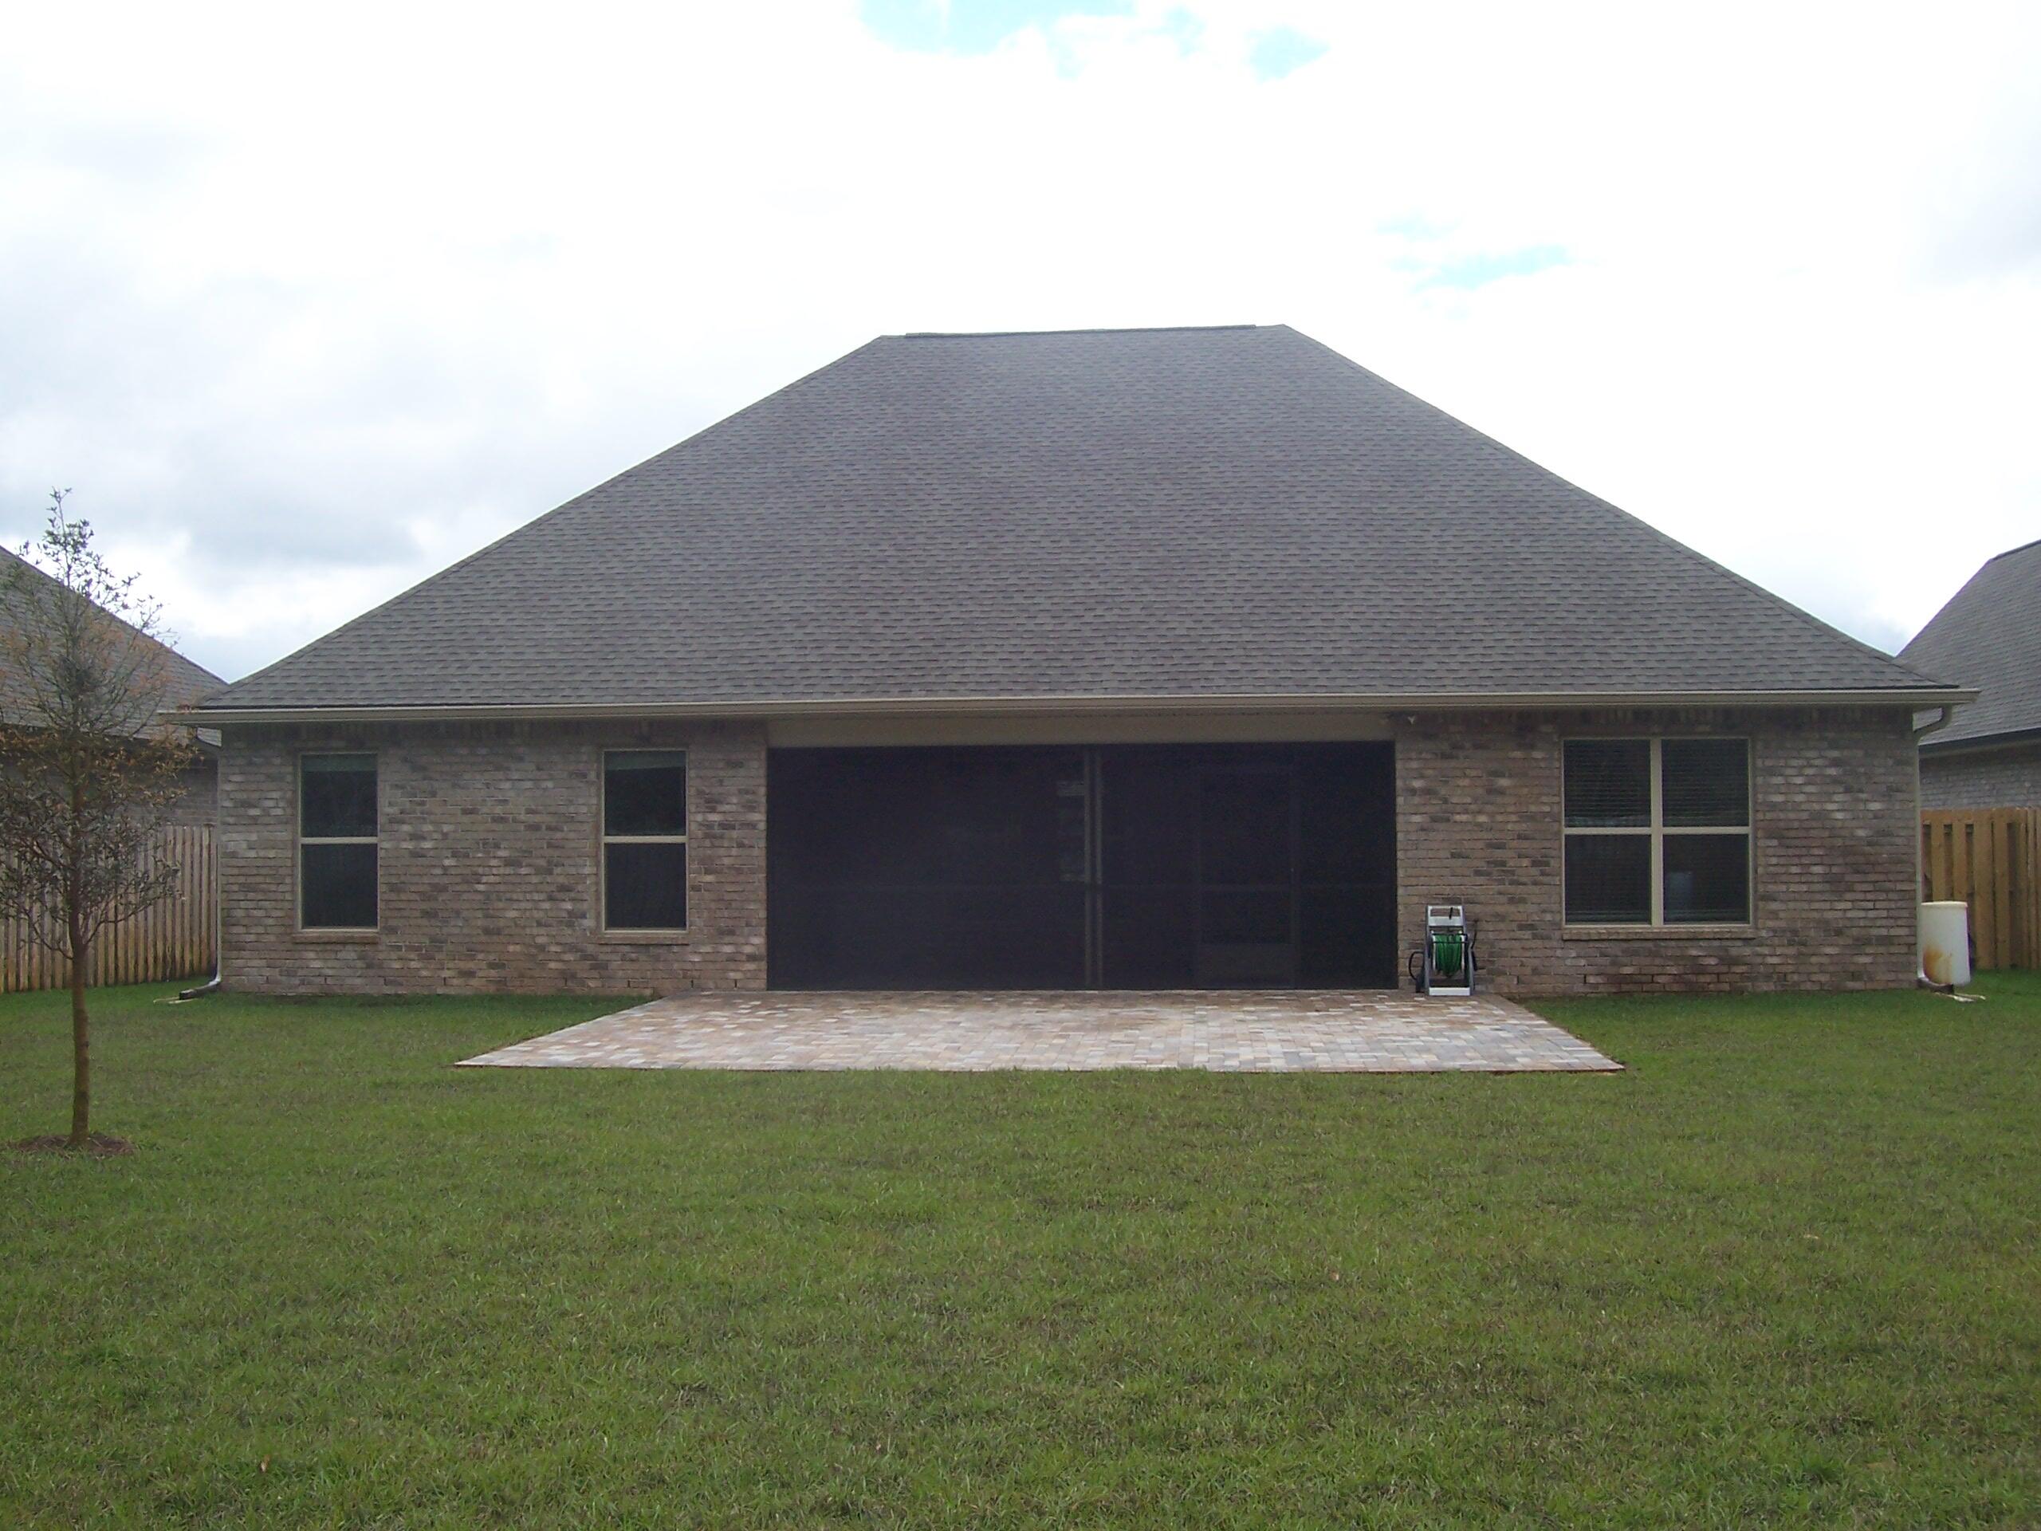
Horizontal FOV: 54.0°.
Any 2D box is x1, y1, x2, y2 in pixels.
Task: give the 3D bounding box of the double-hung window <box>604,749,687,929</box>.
[{"bbox_3d":[-3.462,0.700,18.520,0.800,1.690,0.100,-1,-2,5],"label":"double-hung window"}]

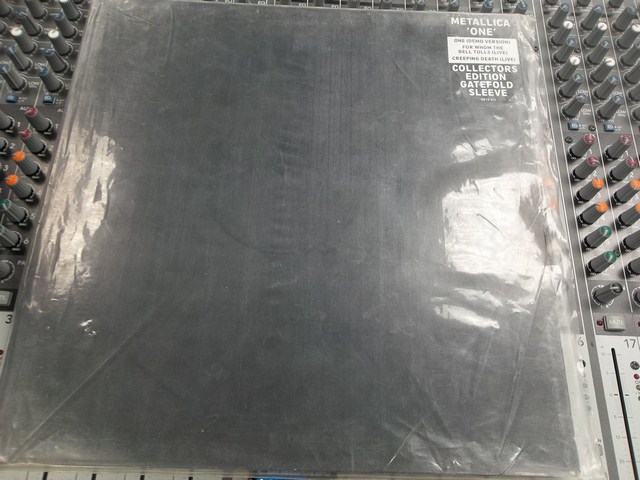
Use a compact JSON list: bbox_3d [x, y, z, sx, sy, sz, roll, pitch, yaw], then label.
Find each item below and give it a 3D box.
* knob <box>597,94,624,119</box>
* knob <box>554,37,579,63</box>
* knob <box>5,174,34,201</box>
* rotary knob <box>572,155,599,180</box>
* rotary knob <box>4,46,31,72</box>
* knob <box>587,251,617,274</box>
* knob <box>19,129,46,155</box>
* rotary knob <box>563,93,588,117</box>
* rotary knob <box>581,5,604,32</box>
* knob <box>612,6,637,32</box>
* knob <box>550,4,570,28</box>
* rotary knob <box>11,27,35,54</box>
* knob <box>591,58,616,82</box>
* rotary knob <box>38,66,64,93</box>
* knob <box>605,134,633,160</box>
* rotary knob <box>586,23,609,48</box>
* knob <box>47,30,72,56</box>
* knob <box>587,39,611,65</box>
[{"bbox_3d":[0.211,-0.097,0.361,0.011,0.015,0.011,1,69,-2],"label":"knob"},{"bbox_3d":[0.187,-0.145,0.380,0.011,0.016,0.011,1,69,-2],"label":"knob"},{"bbox_3d":[-0.196,-0.035,0.324,0.011,0.015,0.011,0,69,-2],"label":"knob"},{"bbox_3d":[0.183,-0.051,0.343,0.011,0.015,0.011,1,69,-2],"label":"rotary knob"},{"bbox_3d":[-0.218,-0.132,0.360,0.011,0.015,0.011,-34,74,-14],"label":"rotary knob"},{"bbox_3d":[0.178,0.013,0.312,0.012,0.016,0.012,1,69,-2],"label":"knob"},{"bbox_3d":[-0.191,-0.066,0.329,0.012,0.016,0.012,0,69,-2],"label":"knob"},{"bbox_3d":[0.185,-0.098,0.361,0.011,0.015,0.011,-9,70,-5],"label":"rotary knob"},{"bbox_3d":[0.210,-0.172,0.384,0.012,0.016,0.012,1,69,-2],"label":"rotary knob"},{"bbox_3d":[0.241,-0.174,0.393,0.011,0.016,0.011,27,71,8],"label":"knob"},{"bbox_3d":[0.189,-0.177,0.392,0.011,0.016,0.011,1,69,-2],"label":"knob"},{"bbox_3d":[-0.218,-0.146,0.366,0.011,0.016,0.011,1,69,-2],"label":"rotary knob"},{"bbox_3d":[0.213,-0.128,0.374,0.011,0.016,0.011,1,69,-2],"label":"knob"},{"bbox_3d":[-0.189,-0.113,0.347,0.012,0.016,0.012,1,69,-2],"label":"rotary knob"},{"bbox_3d":[0.211,-0.066,0.351,0.011,0.016,0.011,27,71,8],"label":"knob"},{"bbox_3d":[0.214,-0.159,0.386,0.011,0.016,0.011,1,69,-2],"label":"rotary knob"},{"bbox_3d":[-0.192,-0.145,0.366,0.011,0.015,0.011,8,69,1],"label":"knob"},{"bbox_3d":[0.209,-0.141,0.372,0.012,0.016,0.012,1,69,-2],"label":"knob"}]

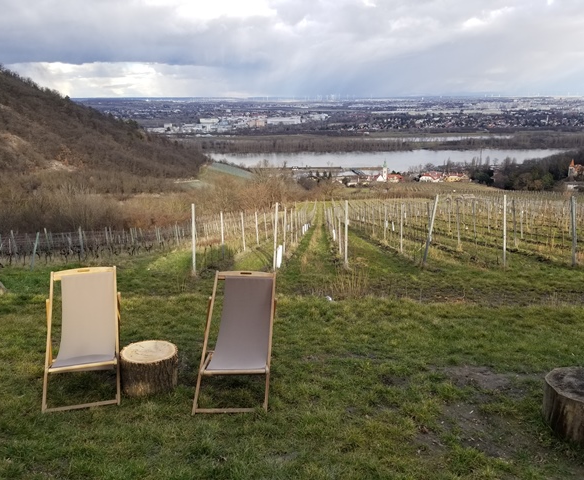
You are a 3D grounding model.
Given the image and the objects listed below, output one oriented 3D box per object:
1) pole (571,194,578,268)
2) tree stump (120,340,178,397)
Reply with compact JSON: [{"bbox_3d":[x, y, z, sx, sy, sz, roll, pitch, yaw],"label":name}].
[{"bbox_3d":[7.224,-0.214,12.313,0.085,1.850,0.085,-8,12,2],"label":"pole"},{"bbox_3d":[-1.285,1.165,4.360,0.485,0.325,0.485,0,12,0],"label":"tree stump"}]

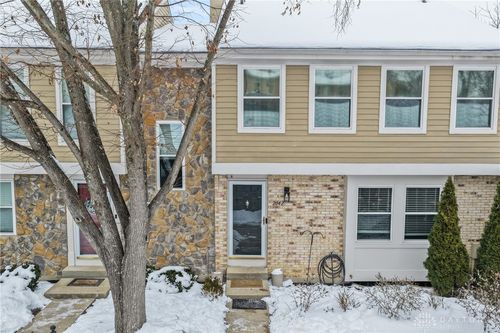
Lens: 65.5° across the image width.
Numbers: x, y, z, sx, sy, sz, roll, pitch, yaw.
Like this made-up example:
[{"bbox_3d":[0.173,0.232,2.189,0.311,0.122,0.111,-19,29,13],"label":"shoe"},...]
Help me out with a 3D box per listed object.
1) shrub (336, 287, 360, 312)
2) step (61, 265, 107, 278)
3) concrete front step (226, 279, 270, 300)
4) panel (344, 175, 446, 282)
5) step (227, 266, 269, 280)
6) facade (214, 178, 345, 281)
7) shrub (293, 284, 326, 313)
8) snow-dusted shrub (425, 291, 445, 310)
[{"bbox_3d":[2.117,2.853,8.328,0.470,0.460,0.420,0,5,-1],"label":"shrub"},{"bbox_3d":[-4.027,2.677,9.831,1.250,0.165,0.320,0,5,-1],"label":"step"},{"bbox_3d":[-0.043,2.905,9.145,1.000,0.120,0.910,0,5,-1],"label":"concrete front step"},{"bbox_3d":[3.738,1.569,9.817,2.640,2.710,0.200,0,5,-1],"label":"panel"},{"bbox_3d":[-0.056,2.698,9.813,1.000,0.170,0.460,0,5,-1],"label":"step"},{"bbox_3d":[0.765,1.580,10.037,3.300,2.760,0.200,0,5,-1],"label":"facade"},{"bbox_3d":[1.282,2.838,8.342,0.670,0.480,0.550,0,5,-1],"label":"shrub"},{"bbox_3d":[4.017,2.901,8.444,0.390,0.360,0.350,0,5,-1],"label":"snow-dusted shrub"}]

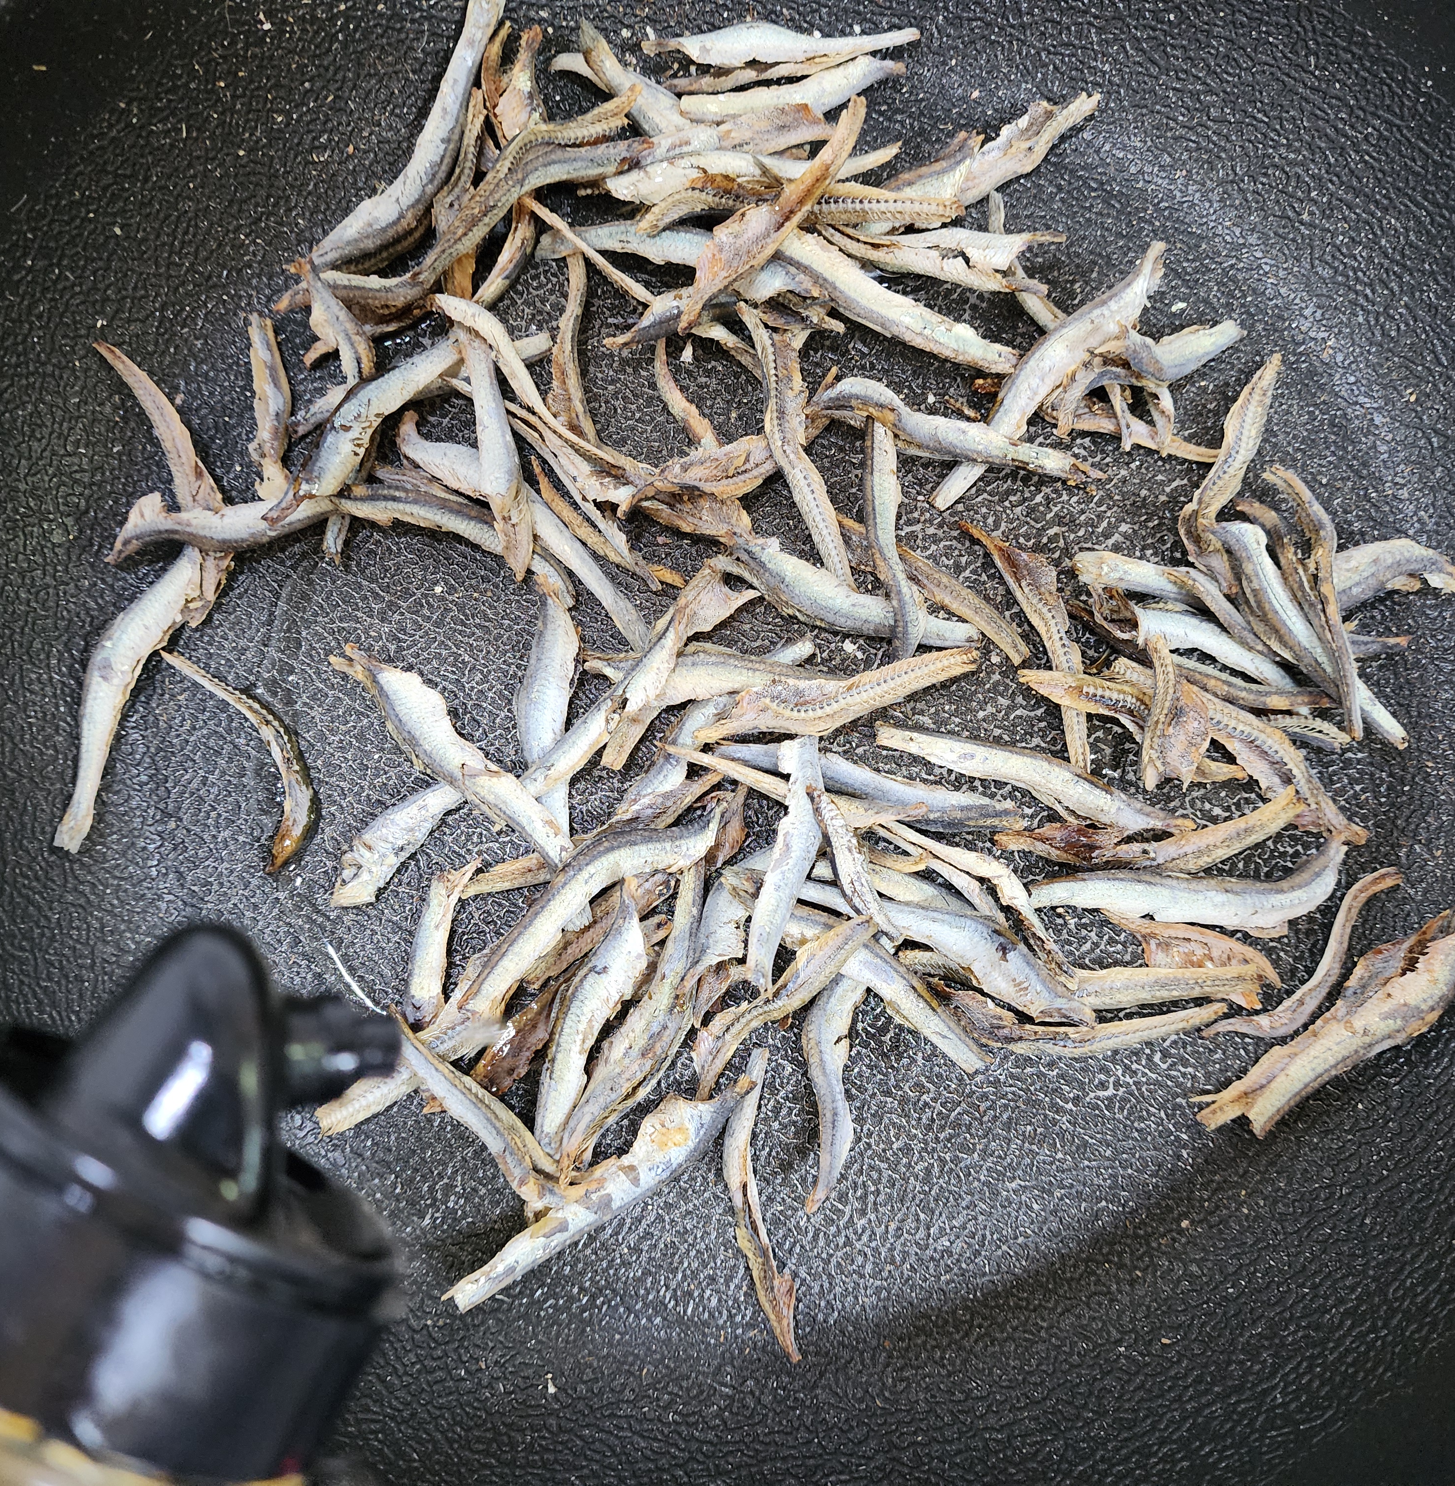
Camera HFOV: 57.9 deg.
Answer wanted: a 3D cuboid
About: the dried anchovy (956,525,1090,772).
[{"bbox_3d":[0.051,-0.017,0.210,0.011,0.006,0.044,-23,83,-4],"label":"dried anchovy"}]

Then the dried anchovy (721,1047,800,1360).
[{"bbox_3d":[0.004,0.069,0.197,0.009,0.006,0.045,-6,78,-1],"label":"dried anchovy"}]

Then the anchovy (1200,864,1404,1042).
[{"bbox_3d":[0.090,0.034,0.201,0.040,0.005,0.009,-41,84,-5],"label":"anchovy"}]

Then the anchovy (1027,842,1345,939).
[{"bbox_3d":[0.072,0.025,0.203,0.050,0.006,0.013,-8,82,-2],"label":"anchovy"}]

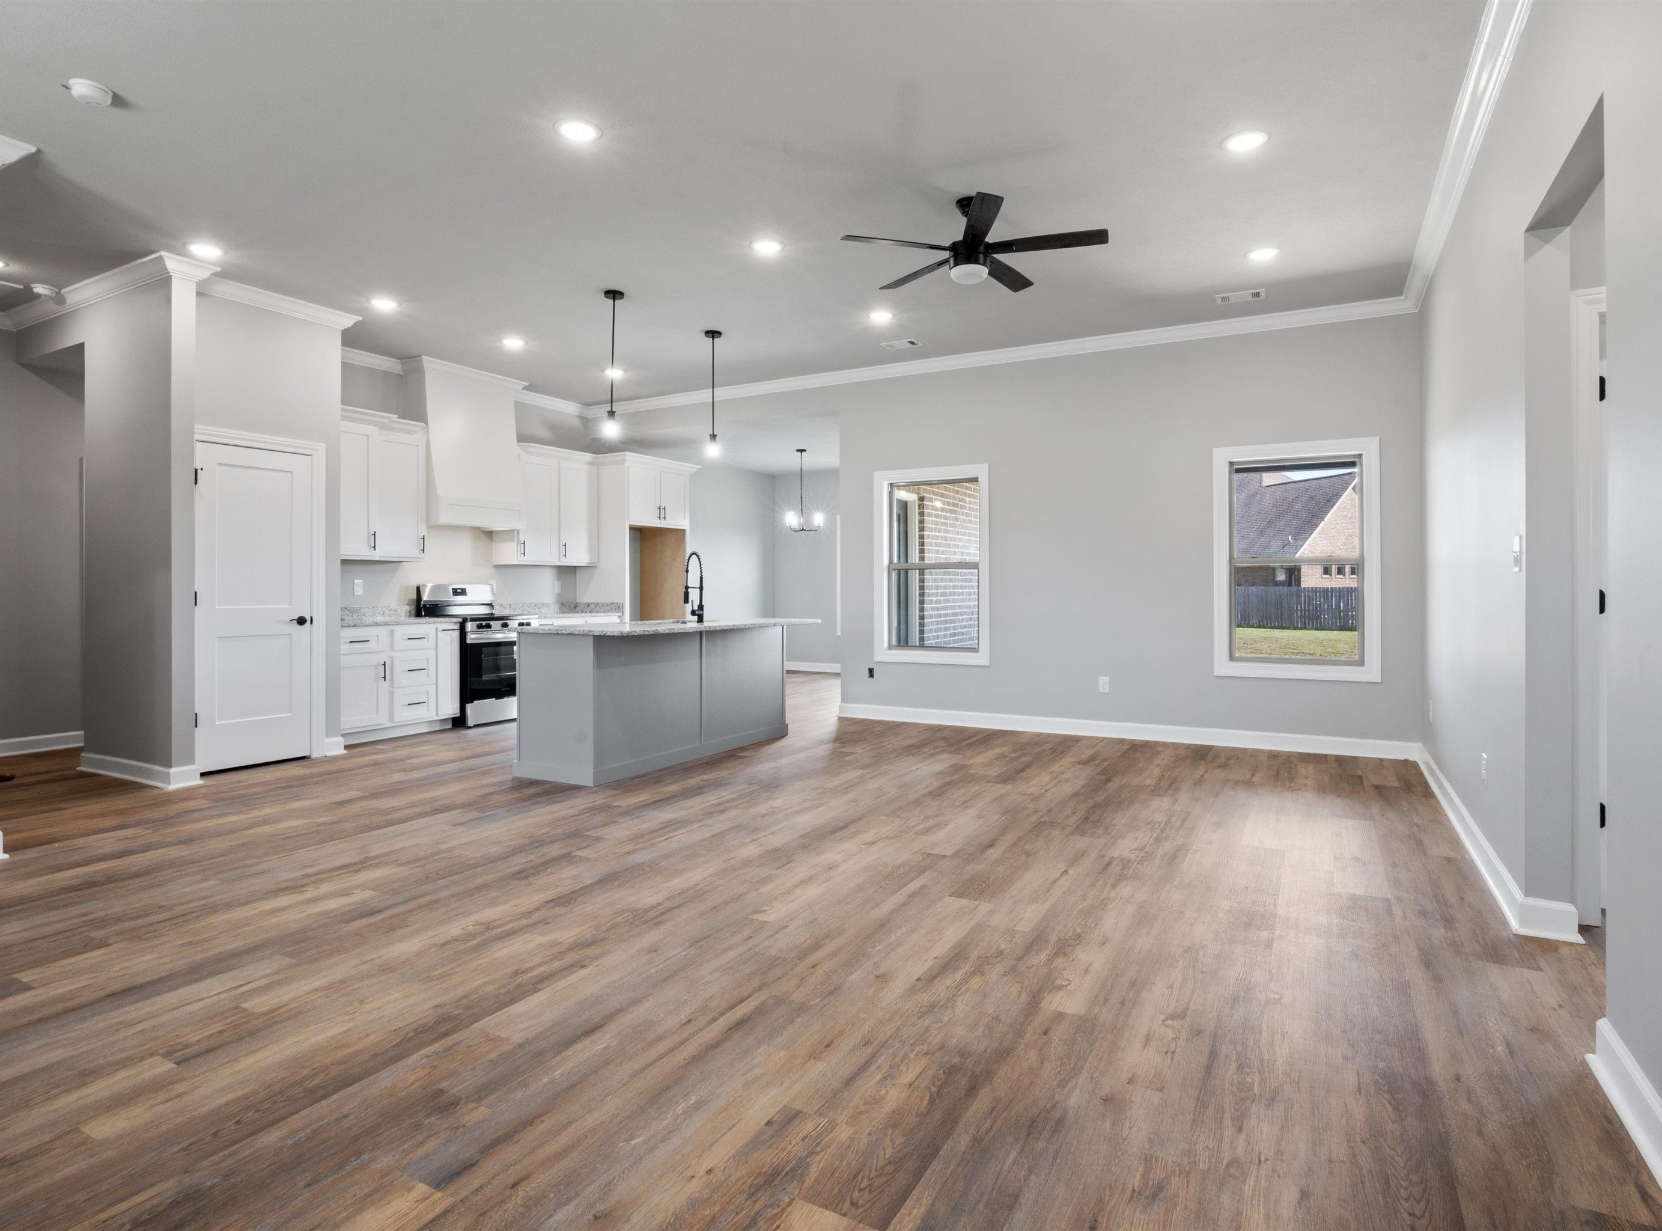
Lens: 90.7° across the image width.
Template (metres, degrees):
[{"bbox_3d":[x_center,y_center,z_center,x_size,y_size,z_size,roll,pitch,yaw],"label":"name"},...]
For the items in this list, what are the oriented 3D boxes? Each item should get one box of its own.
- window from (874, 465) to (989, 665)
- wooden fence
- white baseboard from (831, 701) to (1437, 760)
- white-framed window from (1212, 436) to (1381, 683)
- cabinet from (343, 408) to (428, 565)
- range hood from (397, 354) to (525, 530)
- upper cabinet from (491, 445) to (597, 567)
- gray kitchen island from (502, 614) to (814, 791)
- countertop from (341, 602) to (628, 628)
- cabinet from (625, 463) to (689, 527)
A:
[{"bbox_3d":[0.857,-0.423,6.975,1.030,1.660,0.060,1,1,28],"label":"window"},{"bbox_3d":[19.307,-0.281,34.000,5.200,1.750,0.100,1,1,27],"label":"wooden fence"},{"bbox_3d":[2.053,0.892,6.622,4.441,0.129,0.034,1,2,27],"label":"white baseboard"},{"bbox_3d":[3.369,-0.382,5.977,1.037,1.689,0.097,1,1,29],"label":"white-framed window"},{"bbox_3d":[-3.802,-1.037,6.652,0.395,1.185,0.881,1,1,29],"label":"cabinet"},{"bbox_3d":[-3.295,-1.463,7.401,0.460,1.360,1.000,1,1,30],"label":"range hood"},{"bbox_3d":[-2.848,-1.058,8.220,0.370,1.140,1.010,1,1,30],"label":"upper cabinet"},{"bbox_3d":[-1.032,0.512,5.721,0.940,0.914,2.060,1,1,30],"label":"gray kitchen island"},{"bbox_3d":[-3.180,-0.031,7.357,0.650,0.130,2.870,1,1,30],"label":"countertop"},{"bbox_3d":[-2.153,-1.289,9.143,0.637,0.680,0.968,1,1,29],"label":"cabinet"}]

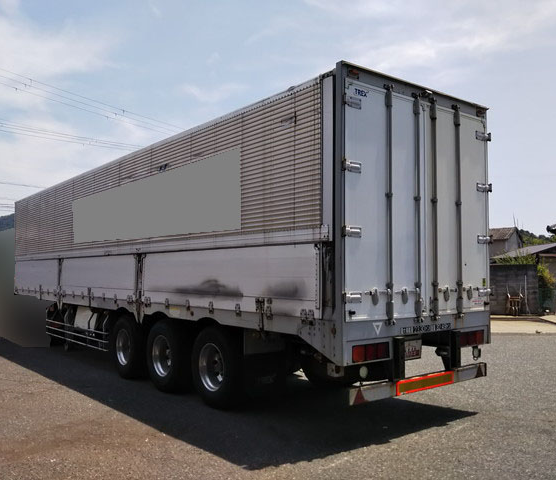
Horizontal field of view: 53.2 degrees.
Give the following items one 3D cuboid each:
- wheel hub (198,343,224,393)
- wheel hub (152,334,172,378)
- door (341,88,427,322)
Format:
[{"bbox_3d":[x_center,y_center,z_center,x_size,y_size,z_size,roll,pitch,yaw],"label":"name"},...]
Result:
[{"bbox_3d":[-0.785,1.649,7.138,0.170,0.600,0.600,3,-4,-38],"label":"wheel hub"},{"bbox_3d":[-1.625,1.712,8.209,0.170,0.600,0.600,3,-4,-38],"label":"wheel hub"},{"bbox_3d":[1.134,-0.372,5.660,1.219,2.344,0.090,3,-4,-38],"label":"door"}]

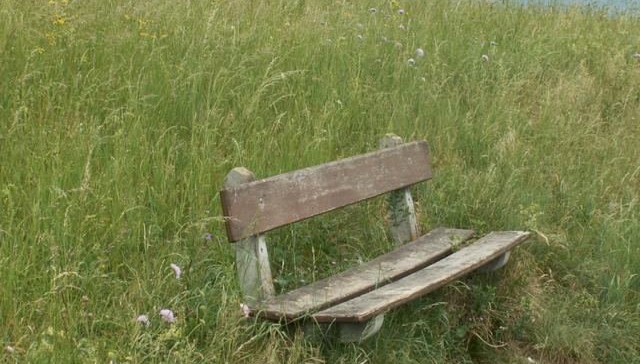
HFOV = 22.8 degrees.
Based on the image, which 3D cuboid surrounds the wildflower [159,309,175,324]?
[{"bbox_3d":[-0.463,0.406,4.800,0.045,0.045,0.045,1,7,0],"label":"wildflower"}]

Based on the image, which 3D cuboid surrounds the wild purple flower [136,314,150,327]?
[{"bbox_3d":[-0.527,0.414,4.750,0.039,0.033,0.039,1,7,0],"label":"wild purple flower"}]

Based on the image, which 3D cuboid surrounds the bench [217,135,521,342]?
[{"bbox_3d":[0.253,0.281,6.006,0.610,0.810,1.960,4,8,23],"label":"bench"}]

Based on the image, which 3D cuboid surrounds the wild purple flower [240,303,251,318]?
[{"bbox_3d":[-0.237,0.408,5.050,0.029,0.047,0.033,1,7,0],"label":"wild purple flower"}]

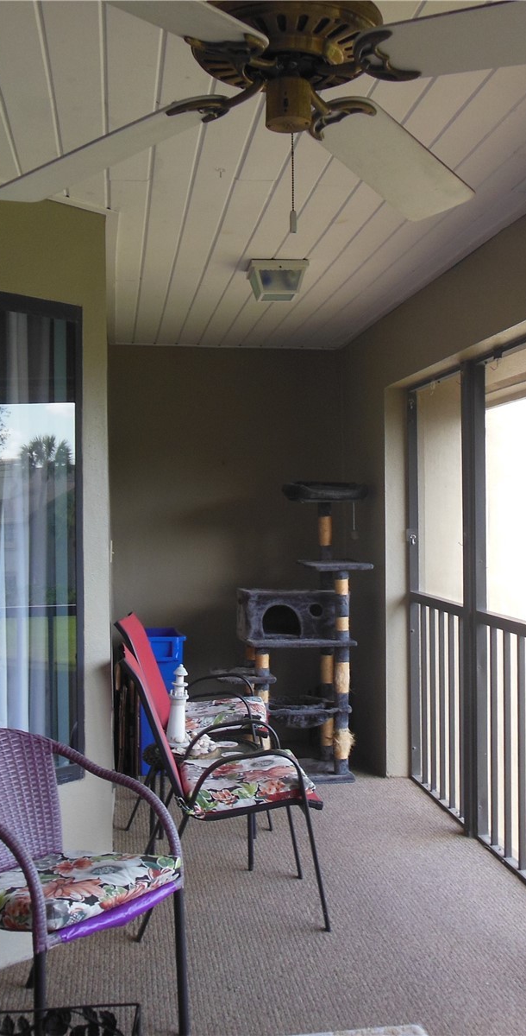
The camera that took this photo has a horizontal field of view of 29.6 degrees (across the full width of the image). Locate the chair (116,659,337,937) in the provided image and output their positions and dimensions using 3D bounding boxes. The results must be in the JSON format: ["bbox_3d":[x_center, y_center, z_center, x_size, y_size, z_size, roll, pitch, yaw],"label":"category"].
[{"bbox_3d":[-0.156,0.919,3.534,0.700,0.925,0.530,0,0,-8],"label":"chair"}]

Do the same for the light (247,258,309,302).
[{"bbox_3d":[0.058,-0.978,4.141,0.228,0.130,0.228,0,0,-8],"label":"light"}]

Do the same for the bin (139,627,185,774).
[{"bbox_3d":[-0.578,1.001,5.539,0.275,0.745,0.460,0,0,-8],"label":"bin"}]

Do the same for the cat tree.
[{"bbox_3d":[0.184,0.589,5.447,0.710,1.560,0.620,0,0,-8],"label":"cat tree"}]

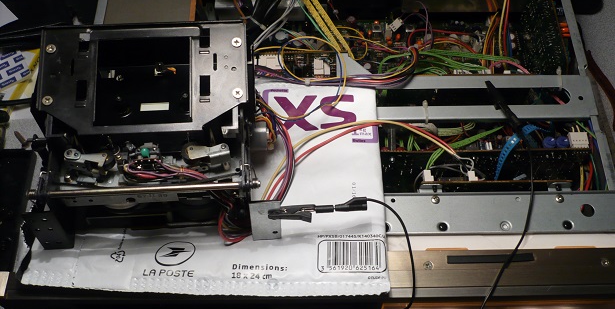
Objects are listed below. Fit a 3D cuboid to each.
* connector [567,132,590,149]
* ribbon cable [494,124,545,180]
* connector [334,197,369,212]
[{"bbox_3d":[0.222,-0.010,0.508,0.014,0.006,0.015,-1,62,1],"label":"connector"},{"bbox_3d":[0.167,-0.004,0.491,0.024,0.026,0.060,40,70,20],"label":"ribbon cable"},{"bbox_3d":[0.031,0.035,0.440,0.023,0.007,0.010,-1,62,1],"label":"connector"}]

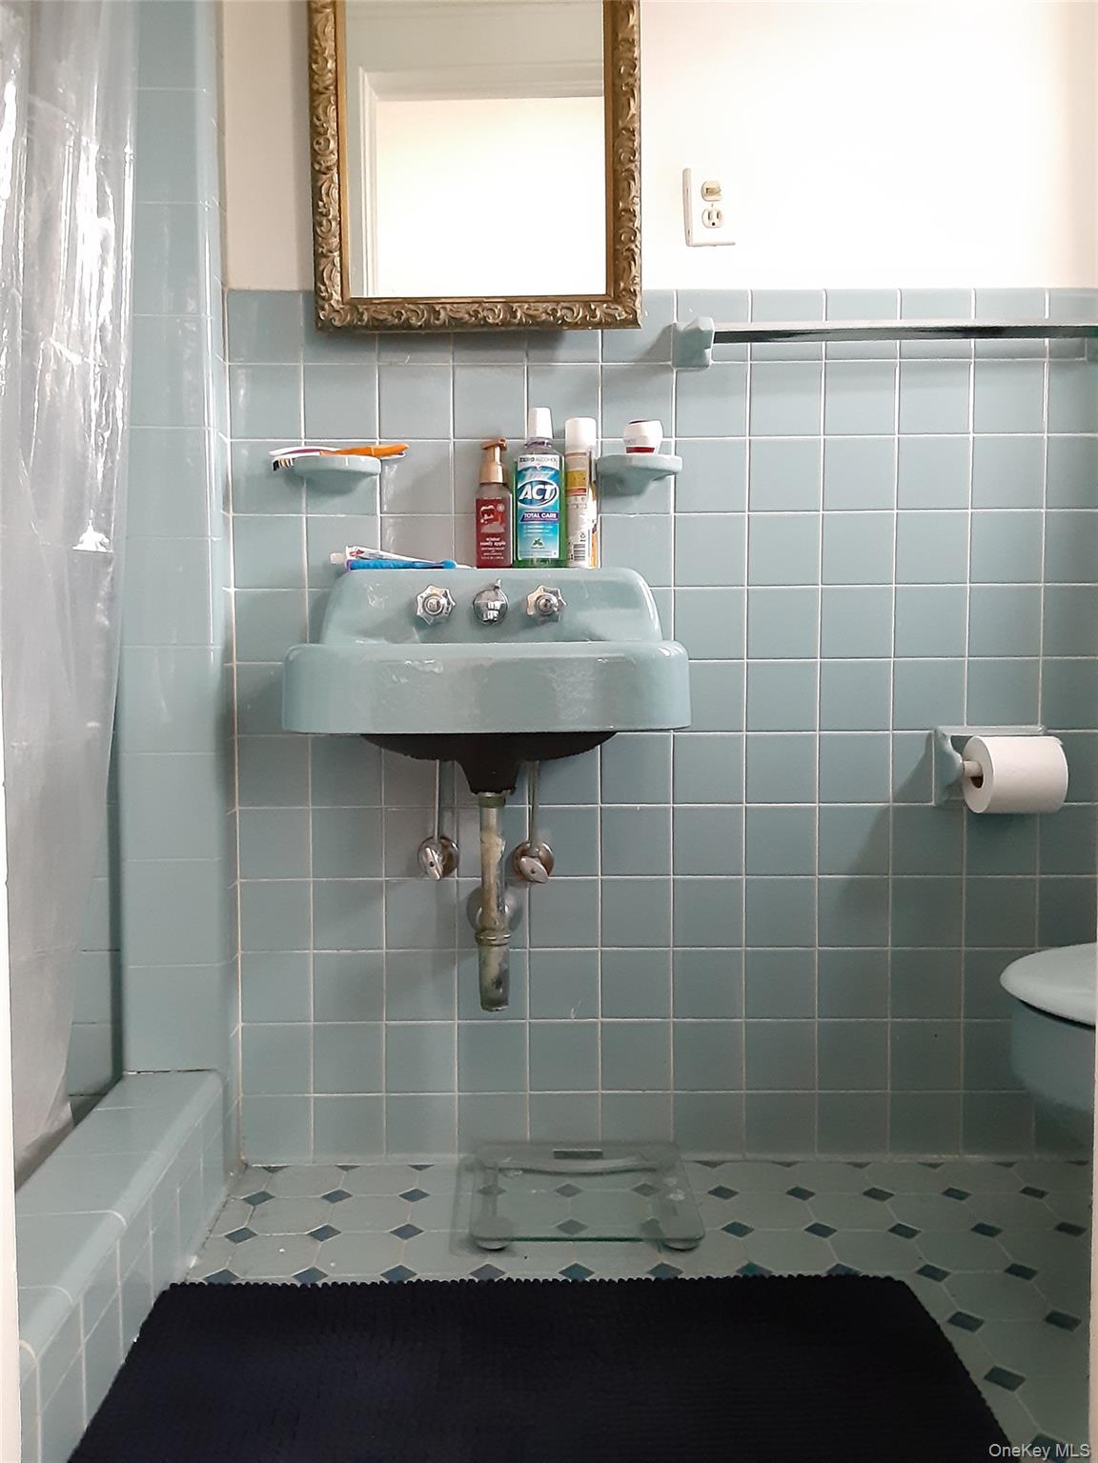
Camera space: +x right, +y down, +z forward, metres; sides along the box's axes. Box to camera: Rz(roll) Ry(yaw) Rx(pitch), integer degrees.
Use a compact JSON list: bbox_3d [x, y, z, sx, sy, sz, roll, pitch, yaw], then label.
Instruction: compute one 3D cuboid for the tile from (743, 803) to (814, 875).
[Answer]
[{"bbox_3d":[0.347,0.164,1.723,0.108,0.108,0.009,0,3,0],"label":"tile"}]

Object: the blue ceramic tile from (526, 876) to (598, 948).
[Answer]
[{"bbox_3d":[0.023,0.278,1.745,0.108,0.108,0.009,0,3,0],"label":"blue ceramic tile"}]

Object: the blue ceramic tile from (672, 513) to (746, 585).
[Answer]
[{"bbox_3d":[0.238,-0.271,1.700,0.107,0.107,0.010,0,3,0],"label":"blue ceramic tile"}]

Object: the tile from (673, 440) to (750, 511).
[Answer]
[{"bbox_3d":[0.242,-0.381,1.704,0.108,0.108,0.010,0,3,0],"label":"tile"}]

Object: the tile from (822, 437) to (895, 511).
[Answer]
[{"bbox_3d":[0.457,-0.381,1.692,0.107,0.107,0.010,0,3,0],"label":"tile"}]

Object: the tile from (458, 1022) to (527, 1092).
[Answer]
[{"bbox_3d":[-0.086,0.500,1.748,0.108,0.108,0.010,0,3,0],"label":"tile"}]

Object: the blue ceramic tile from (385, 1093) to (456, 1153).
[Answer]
[{"bbox_3d":[-0.197,0.607,1.764,0.108,0.099,0.009,0,3,0],"label":"blue ceramic tile"}]

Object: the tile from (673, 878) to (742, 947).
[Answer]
[{"bbox_3d":[0.243,0.276,1.736,0.108,0.108,0.010,0,3,0],"label":"tile"}]

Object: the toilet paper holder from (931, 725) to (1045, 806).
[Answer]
[{"bbox_3d":[0.664,0.056,1.677,0.166,0.121,0.085,0,3,0],"label":"toilet paper holder"}]

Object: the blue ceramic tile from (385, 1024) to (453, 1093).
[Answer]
[{"bbox_3d":[-0.199,0.500,1.752,0.108,0.108,0.010,0,3,0],"label":"blue ceramic tile"}]

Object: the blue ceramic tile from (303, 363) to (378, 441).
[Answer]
[{"bbox_3d":[-0.311,-0.491,1.707,0.108,0.108,0.009,0,3,0],"label":"blue ceramic tile"}]

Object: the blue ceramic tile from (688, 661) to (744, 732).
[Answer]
[{"bbox_3d":[0.240,-0.053,1.712,0.108,0.108,0.009,0,3,1],"label":"blue ceramic tile"}]

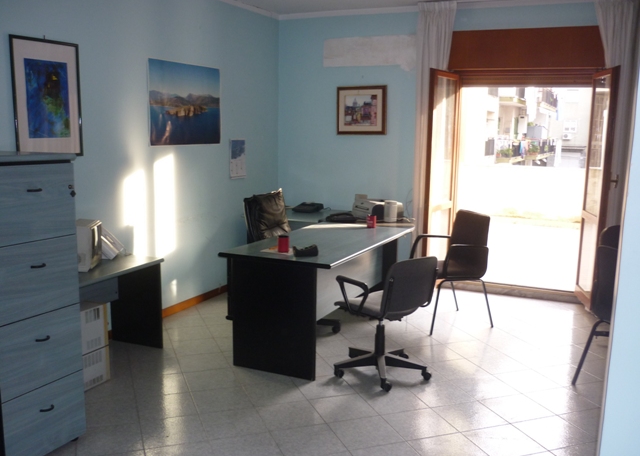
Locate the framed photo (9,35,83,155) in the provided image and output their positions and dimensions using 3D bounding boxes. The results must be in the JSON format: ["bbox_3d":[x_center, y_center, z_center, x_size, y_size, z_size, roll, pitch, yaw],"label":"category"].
[{"bbox_3d":[-1.642,-0.779,3.700,0.025,0.700,0.500,5,10,25],"label":"framed photo"}]

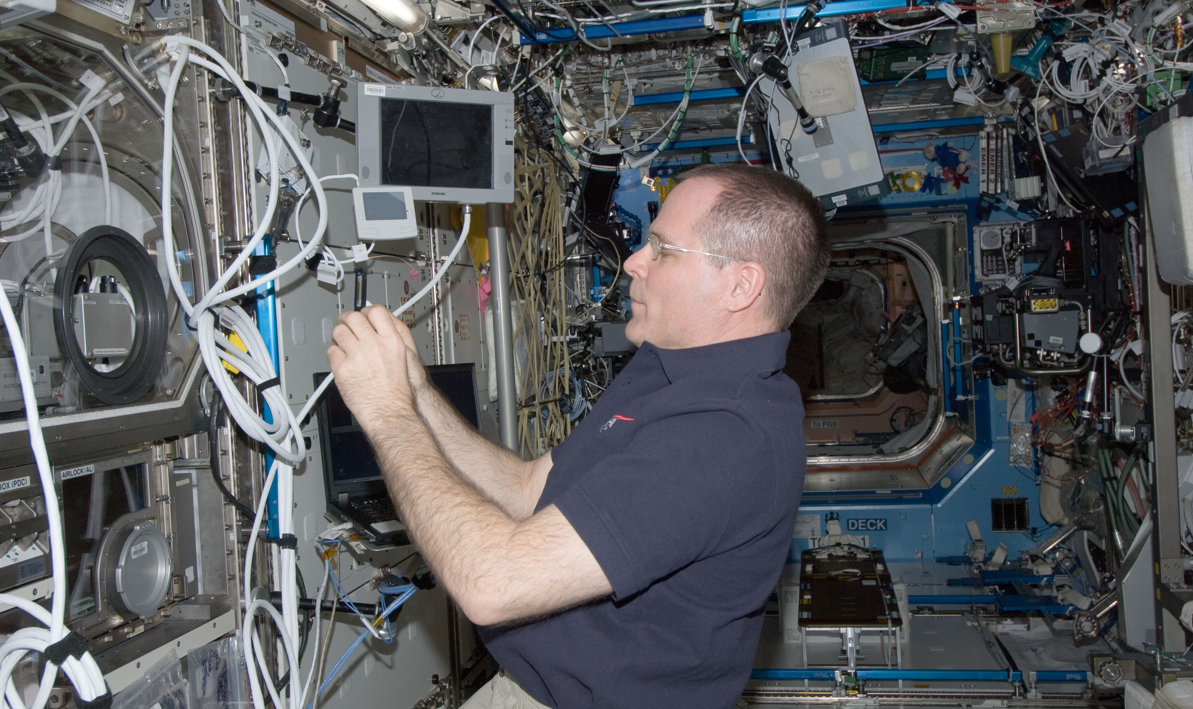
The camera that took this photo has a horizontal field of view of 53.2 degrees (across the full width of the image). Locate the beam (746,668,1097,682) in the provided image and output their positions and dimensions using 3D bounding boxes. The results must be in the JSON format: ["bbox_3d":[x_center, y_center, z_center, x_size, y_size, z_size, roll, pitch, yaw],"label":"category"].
[{"bbox_3d":[1.030,1.091,4.054,1.225,0.031,0.027,-2,2,11],"label":"beam"}]

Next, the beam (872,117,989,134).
[{"bbox_3d":[1.402,-0.967,5.005,0.520,0.031,0.027,-2,2,11],"label":"beam"}]

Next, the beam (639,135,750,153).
[{"bbox_3d":[0.428,-0.925,5.196,0.518,0.031,0.027,-2,2,11],"label":"beam"}]

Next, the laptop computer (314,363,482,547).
[{"bbox_3d":[-0.329,0.185,2.350,0.356,0.269,0.326,-4,11,-32],"label":"laptop computer"}]

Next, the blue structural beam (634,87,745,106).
[{"bbox_3d":[0.352,-0.891,4.124,0.465,0.031,0.027,-2,2,11],"label":"blue structural beam"}]

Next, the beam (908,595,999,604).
[{"bbox_3d":[1.501,1.040,5.048,0.510,0.031,0.027,-2,2,11],"label":"beam"}]

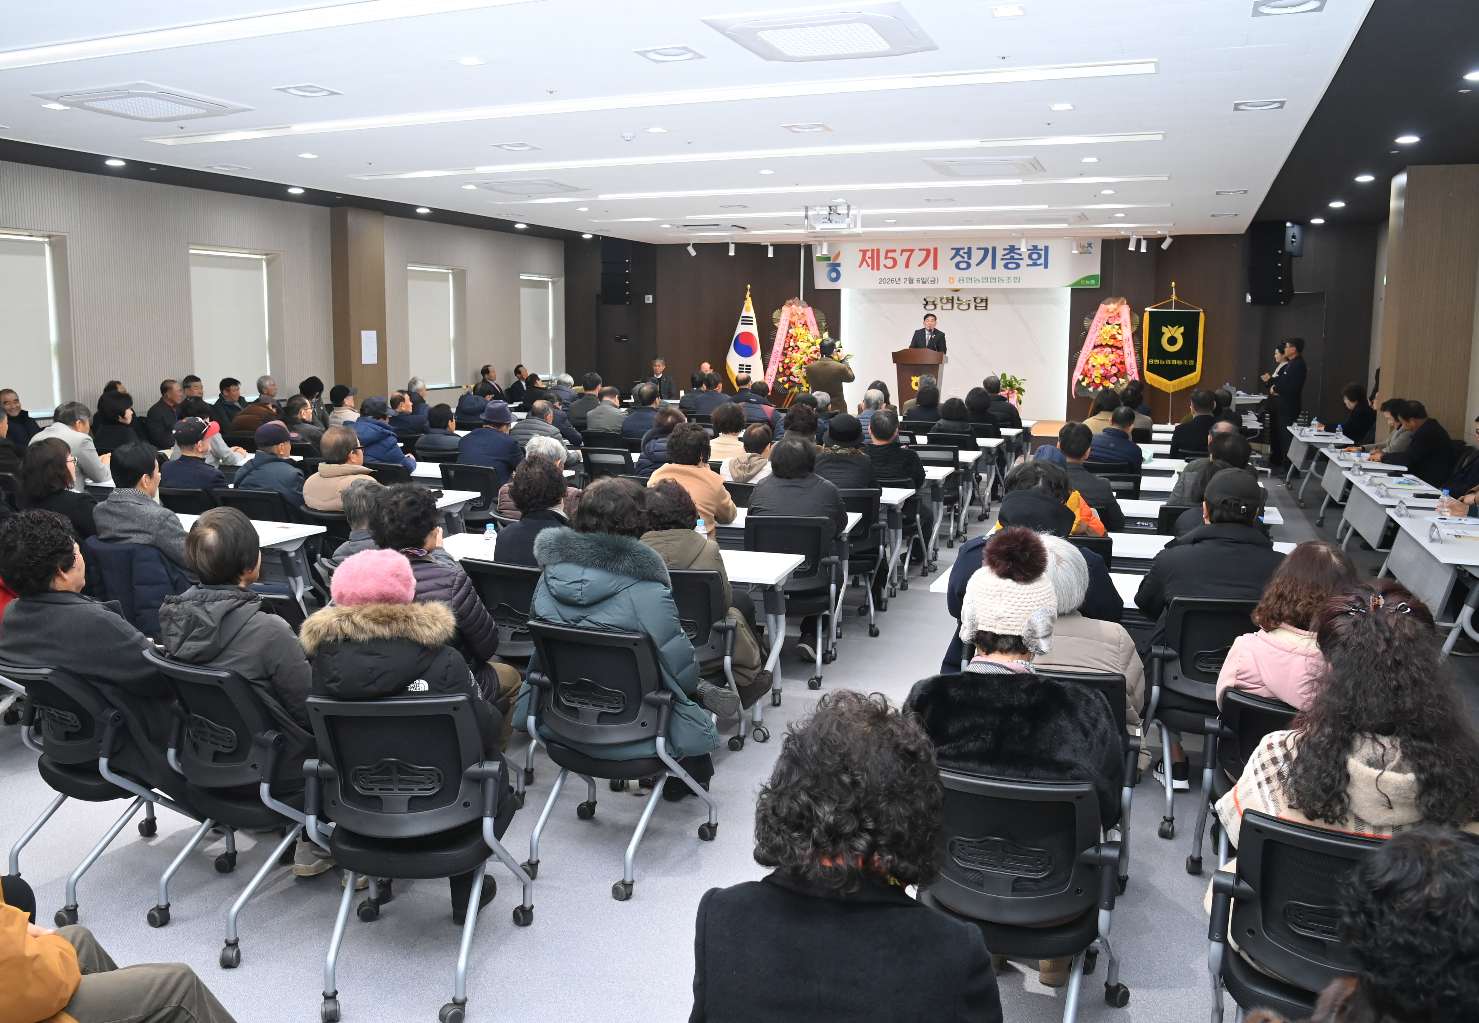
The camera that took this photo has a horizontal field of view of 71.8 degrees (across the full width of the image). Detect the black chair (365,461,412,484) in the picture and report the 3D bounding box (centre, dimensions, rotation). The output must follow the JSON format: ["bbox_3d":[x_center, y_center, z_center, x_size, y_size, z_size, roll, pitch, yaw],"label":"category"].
[{"bbox_3d":[-2.397,0.065,7.189,0.550,0.860,0.570,6,11,24],"label":"black chair"}]

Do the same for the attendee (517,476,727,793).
[{"bbox_3d":[-0.364,0.505,3.682,0.590,1.300,0.760,6,11,25],"label":"attendee"}]

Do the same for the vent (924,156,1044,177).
[{"bbox_3d":[2.214,-3.079,9.178,0.950,0.060,0.930,5,11,22],"label":"vent"}]

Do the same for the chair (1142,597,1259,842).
[{"bbox_3d":[1.764,0.721,3.772,0.550,0.840,0.560,3,11,14],"label":"chair"}]

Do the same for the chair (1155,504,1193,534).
[{"bbox_3d":[2.522,0.366,5.751,0.550,0.840,0.560,4,11,17],"label":"chair"}]

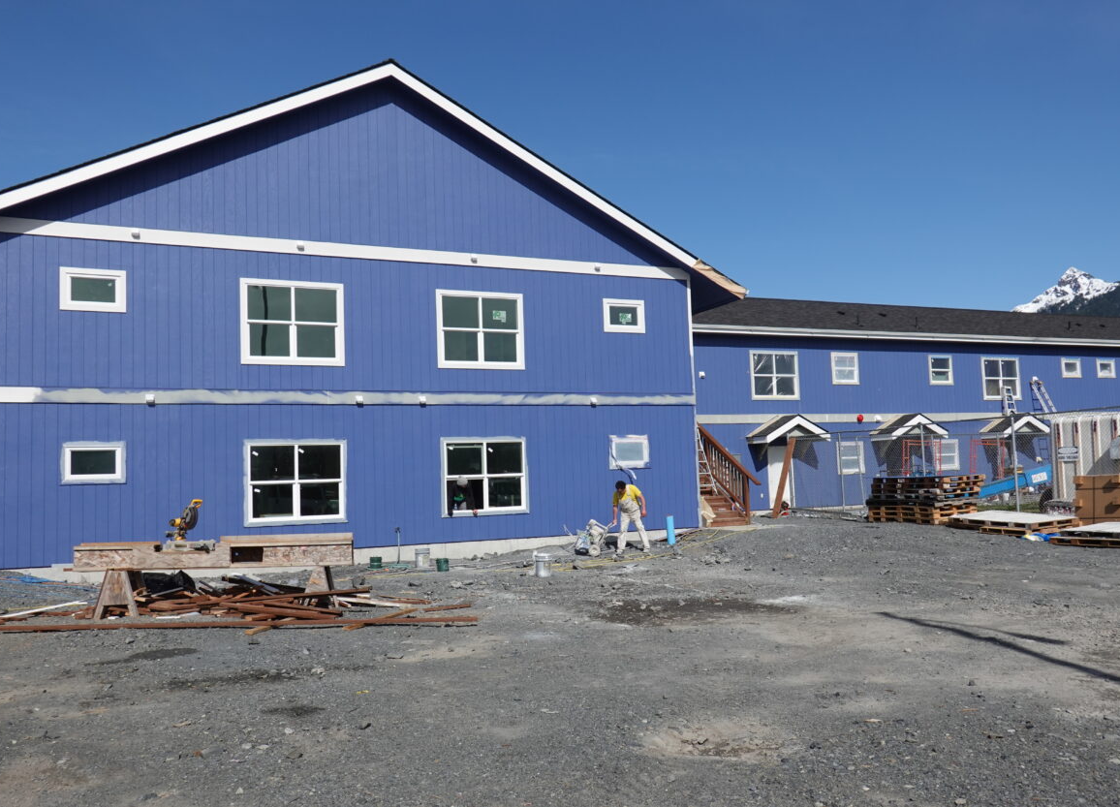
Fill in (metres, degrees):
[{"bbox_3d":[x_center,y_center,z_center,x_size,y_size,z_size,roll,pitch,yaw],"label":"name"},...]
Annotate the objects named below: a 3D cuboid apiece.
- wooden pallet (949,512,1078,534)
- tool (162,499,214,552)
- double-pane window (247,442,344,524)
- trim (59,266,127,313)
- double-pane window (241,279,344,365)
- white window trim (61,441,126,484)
[{"bbox_3d":[9.807,2.606,19.742,1.220,0.250,2.440,0,-4,-17],"label":"wooden pallet"},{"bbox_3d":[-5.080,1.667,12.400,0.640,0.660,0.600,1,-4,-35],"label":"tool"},{"bbox_3d":[-5.172,1.553,17.879,1.826,1.507,0.090,0,-5,-25],"label":"double-pane window"},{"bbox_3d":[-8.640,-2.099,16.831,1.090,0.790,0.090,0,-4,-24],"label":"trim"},{"bbox_3d":[-5.345,-1.612,18.241,2.000,1.700,0.090,0,-4,-24],"label":"double-pane window"},{"bbox_3d":[-8.539,1.091,16.641,1.090,0.790,0.090,0,-4,-24],"label":"white window trim"}]

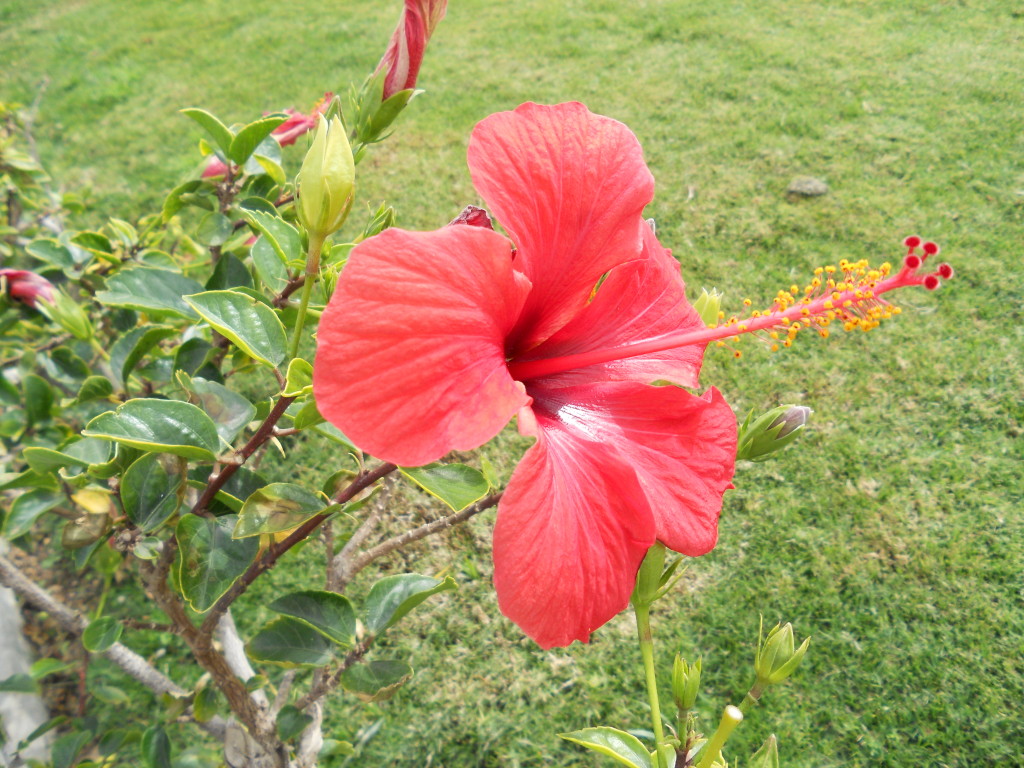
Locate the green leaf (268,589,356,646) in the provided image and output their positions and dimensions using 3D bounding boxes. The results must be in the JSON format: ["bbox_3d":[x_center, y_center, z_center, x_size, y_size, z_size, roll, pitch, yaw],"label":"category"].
[{"bbox_3d":[-0.107,0.129,0.425,0.052,0.012,0.033,30,59,-11],"label":"green leaf"}]

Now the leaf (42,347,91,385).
[{"bbox_3d":[-0.294,-0.012,0.527,0.035,0.012,0.024,30,53,-8],"label":"leaf"}]

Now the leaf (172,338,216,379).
[{"bbox_3d":[-0.184,-0.013,0.460,0.024,0.029,0.012,14,0,-1],"label":"leaf"}]

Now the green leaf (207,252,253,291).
[{"bbox_3d":[-0.158,-0.059,0.450,0.028,0.031,0.012,-5,0,-8],"label":"green leaf"}]

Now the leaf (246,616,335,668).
[{"bbox_3d":[-0.111,0.130,0.400,0.044,0.009,0.028,-1,41,4],"label":"leaf"}]

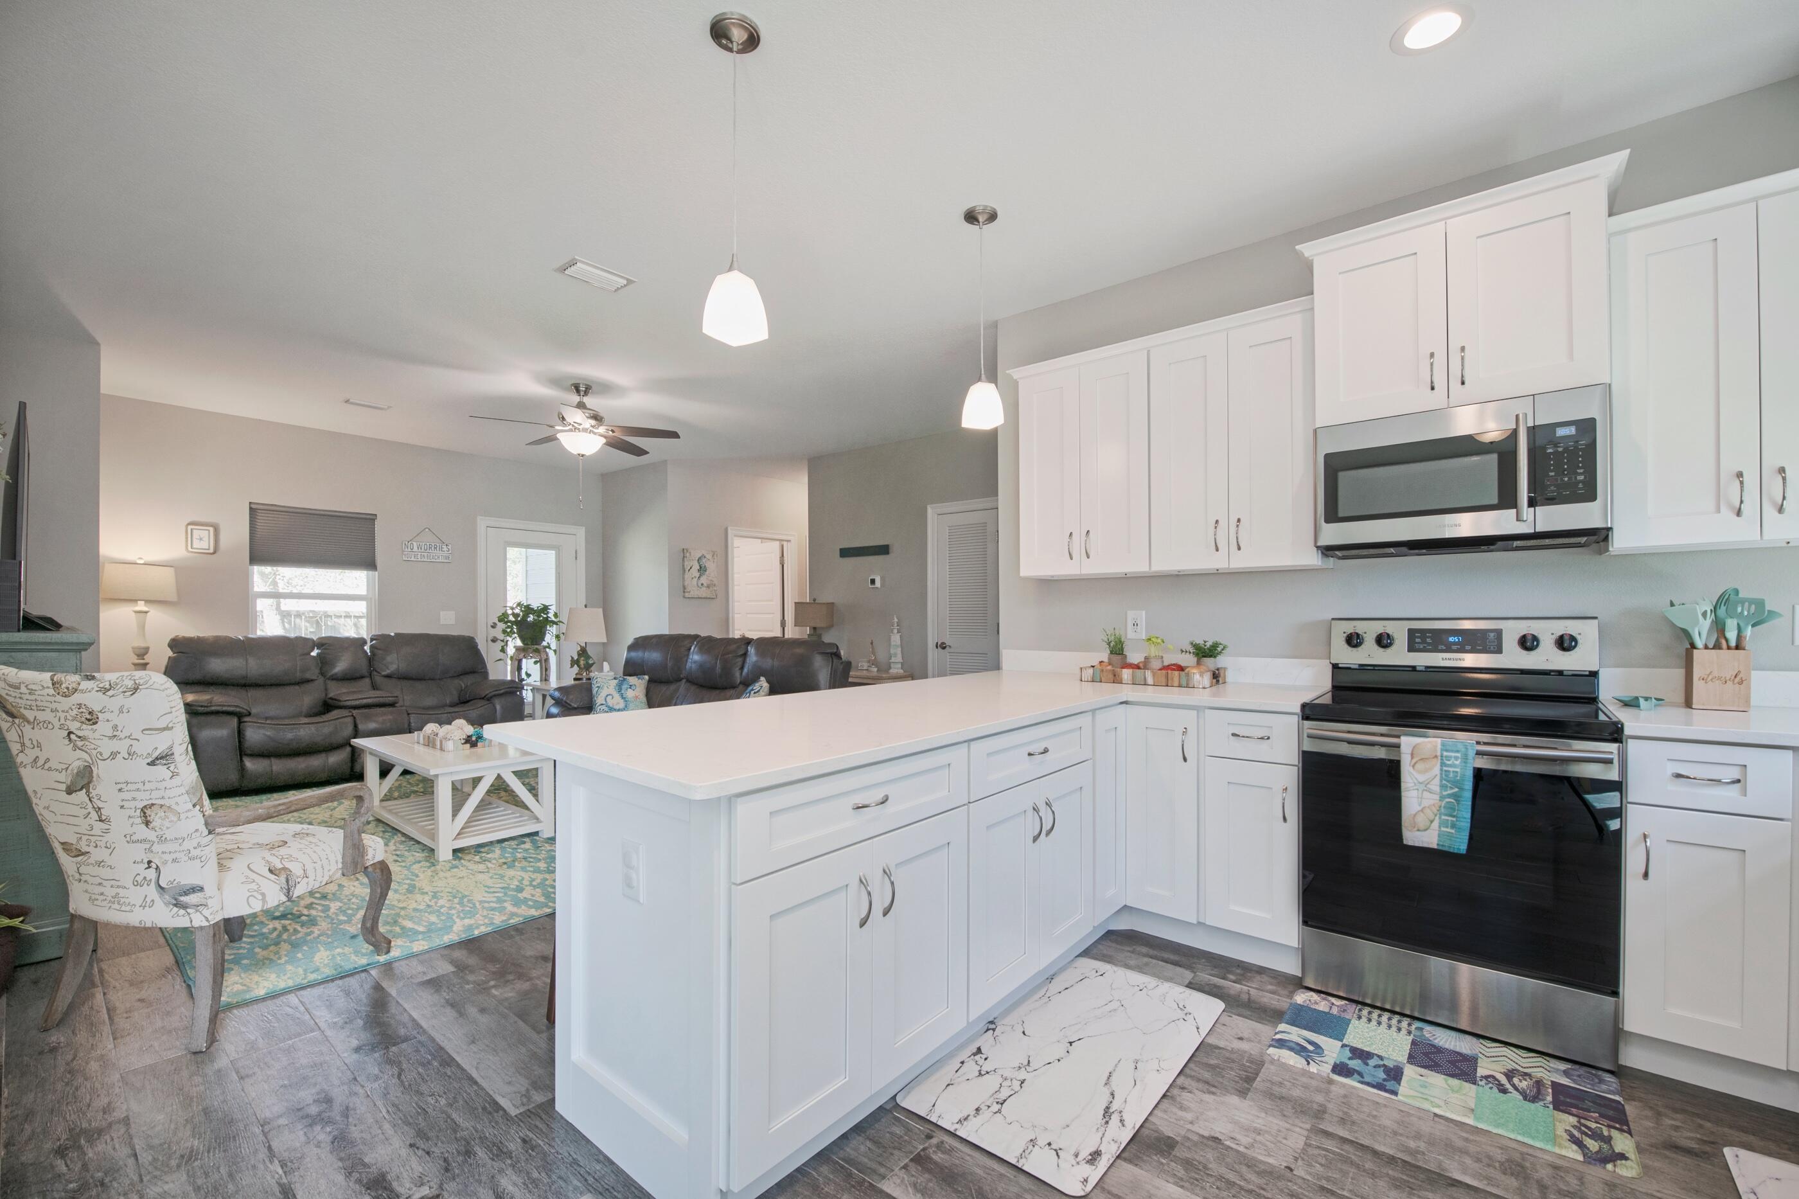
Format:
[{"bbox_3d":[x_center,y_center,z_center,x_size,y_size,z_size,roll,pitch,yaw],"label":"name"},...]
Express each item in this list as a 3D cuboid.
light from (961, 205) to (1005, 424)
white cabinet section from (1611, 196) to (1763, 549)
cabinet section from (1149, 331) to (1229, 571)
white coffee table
[{"bbox_3d":[0.317,-1.085,2.700,0.136,0.860,0.136,-1,-1,41],"label":"light"},{"bbox_3d":[2.266,-0.596,2.061,0.290,0.913,0.322,-1,-2,40],"label":"white cabinet section"},{"bbox_3d":[1.254,-0.575,2.913,0.305,0.913,0.322,-1,-2,40],"label":"cabinet section"},{"bbox_3d":[-2.536,1.070,4.018,1.300,0.460,0.670,-1,-2,39],"label":"white coffee table"}]

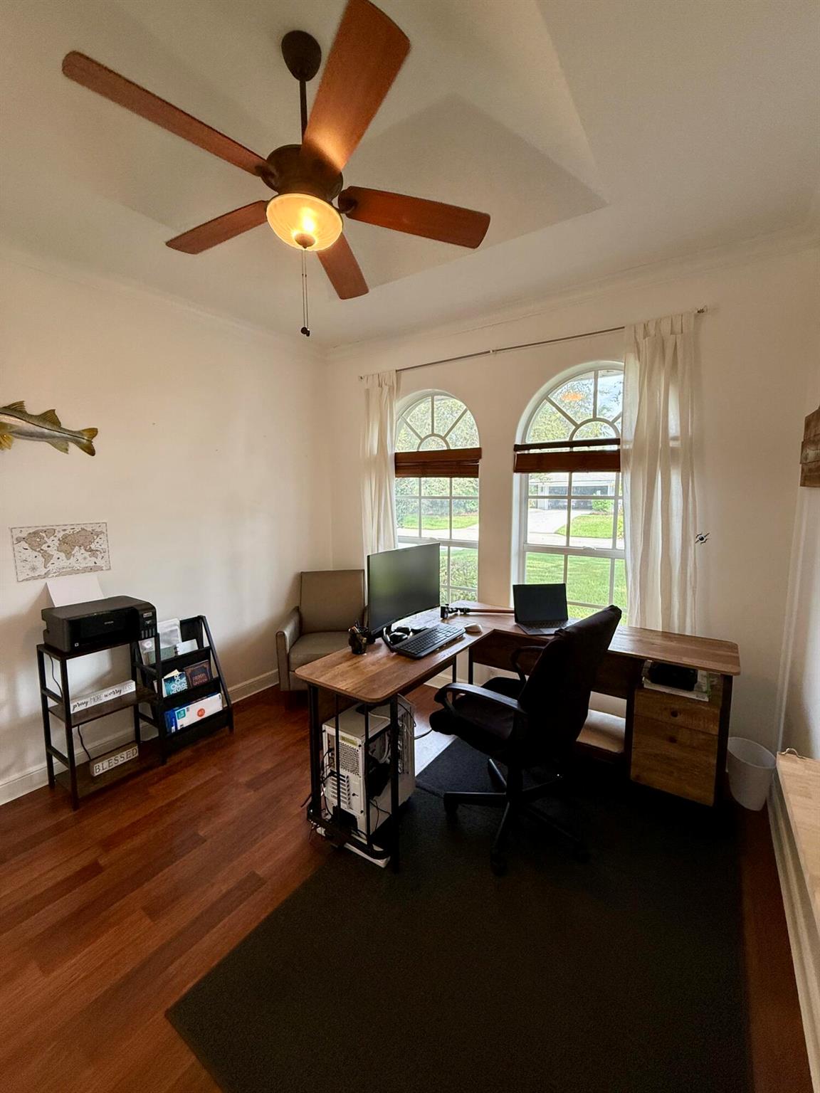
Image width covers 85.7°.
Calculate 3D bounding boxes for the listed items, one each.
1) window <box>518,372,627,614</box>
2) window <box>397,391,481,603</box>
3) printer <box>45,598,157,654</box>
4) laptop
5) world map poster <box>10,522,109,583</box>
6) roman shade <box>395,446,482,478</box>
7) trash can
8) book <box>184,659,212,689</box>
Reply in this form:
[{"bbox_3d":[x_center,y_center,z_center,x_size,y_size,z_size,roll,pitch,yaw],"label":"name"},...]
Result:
[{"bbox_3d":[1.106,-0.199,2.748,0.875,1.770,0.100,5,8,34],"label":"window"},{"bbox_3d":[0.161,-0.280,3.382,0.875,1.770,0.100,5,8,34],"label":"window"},{"bbox_3d":[-1.574,0.383,2.256,0.333,0.172,0.382,5,8,35],"label":"printer"},{"bbox_3d":[0.759,0.344,2.427,0.313,0.217,0.271,0,7,-5],"label":"laptop"},{"bbox_3d":[-1.753,0.020,2.251,0.010,0.261,0.399,5,8,34],"label":"world map poster"},{"bbox_3d":[0.136,-0.602,3.258,0.880,0.195,0.060,5,8,34],"label":"roman shade"},{"bbox_3d":[1.651,1.117,2.157,0.180,0.244,0.265,2,7,16],"label":"trash can"},{"bbox_3d":[-1.269,0.816,2.676,0.022,0.205,0.140,-18,-5,34],"label":"book"}]

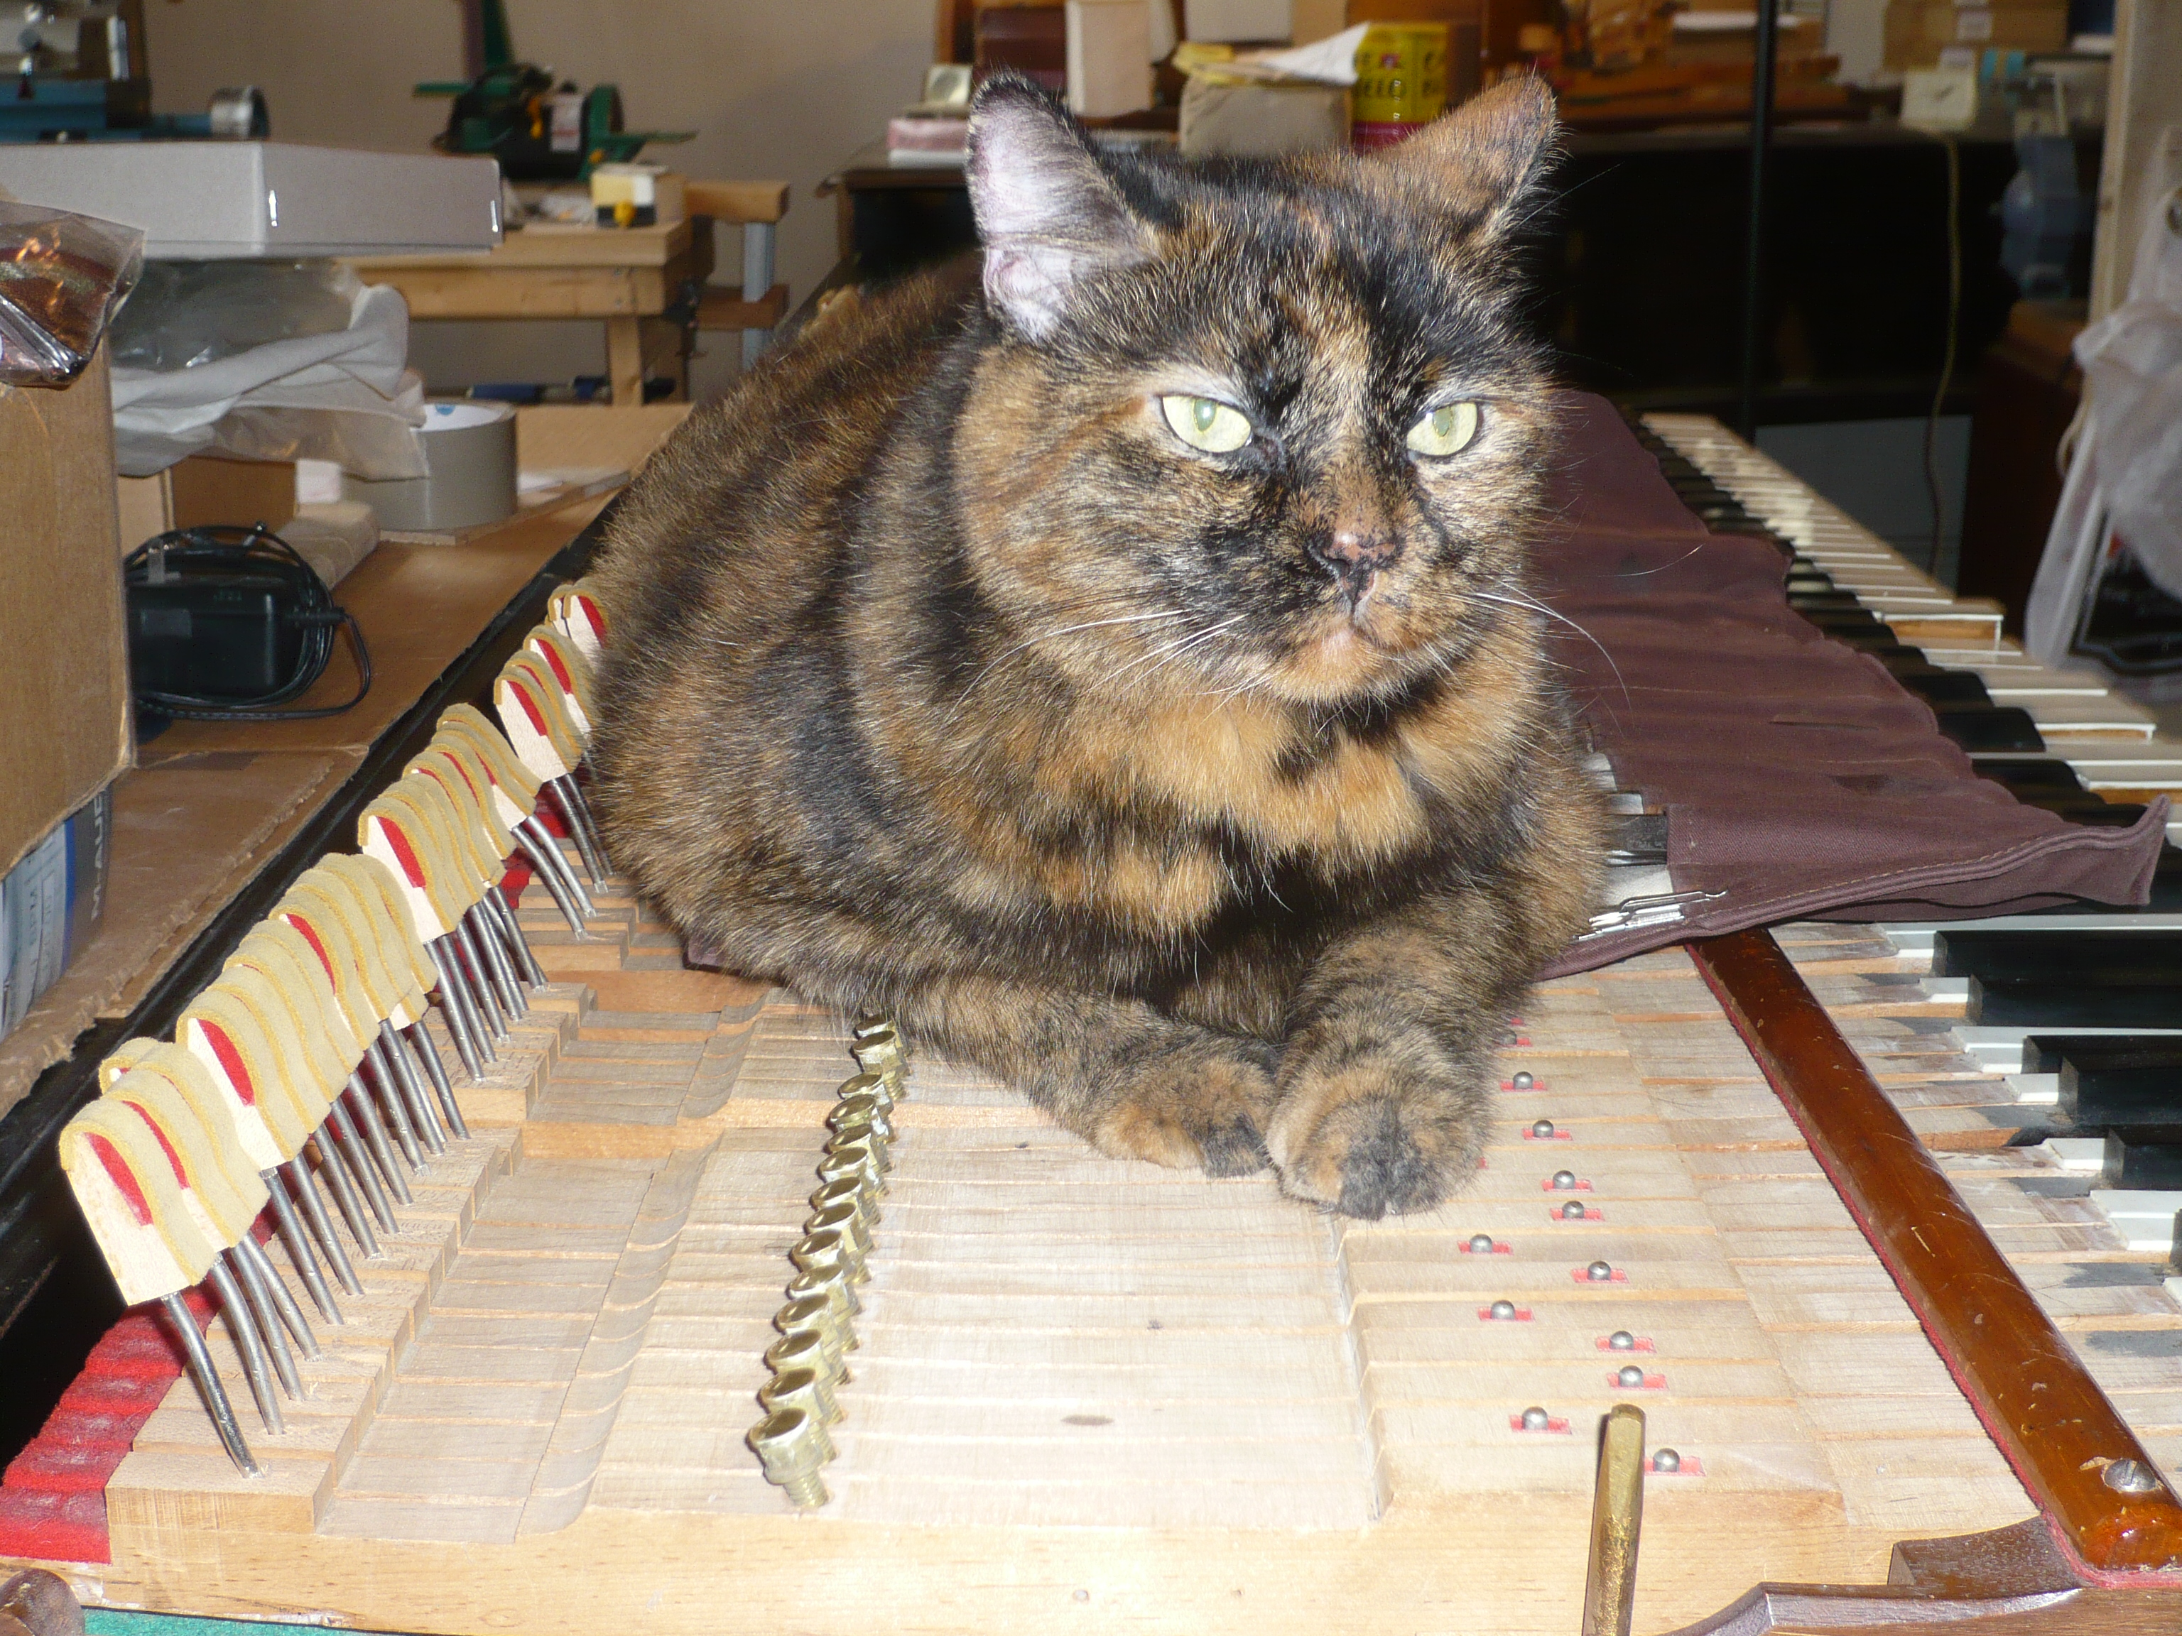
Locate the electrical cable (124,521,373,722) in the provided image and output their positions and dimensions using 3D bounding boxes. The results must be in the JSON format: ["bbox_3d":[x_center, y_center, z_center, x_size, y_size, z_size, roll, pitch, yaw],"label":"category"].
[{"bbox_3d":[-0.315,-0.079,1.008,0.106,0.062,0.088,-1,16,1],"label":"electrical cable"}]

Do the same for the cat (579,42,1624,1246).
[{"bbox_3d":[-0.017,-0.075,0.700,0.210,0.223,0.420,-6,17,-15],"label":"cat"}]

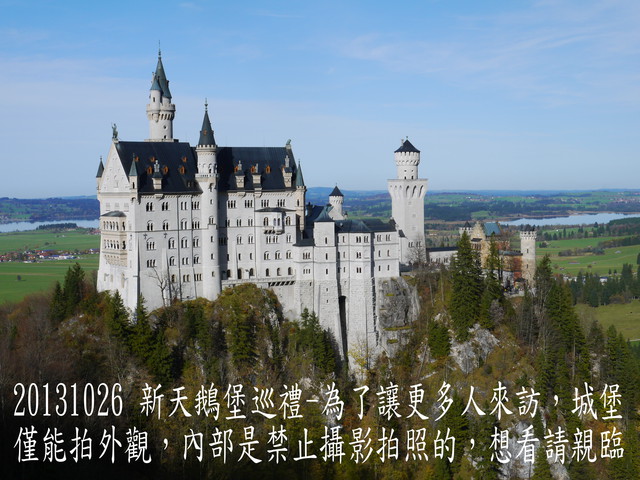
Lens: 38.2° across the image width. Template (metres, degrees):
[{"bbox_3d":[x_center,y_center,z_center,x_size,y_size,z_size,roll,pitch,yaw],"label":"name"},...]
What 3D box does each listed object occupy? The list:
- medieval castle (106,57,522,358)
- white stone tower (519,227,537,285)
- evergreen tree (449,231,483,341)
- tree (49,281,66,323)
[{"bbox_3d":[4.000,-12.121,294.000,144.000,90.000,52.000,-2,4,-27],"label":"medieval castle"},{"bbox_3d":[70.708,6.134,315.000,5.800,19.800,5.800,0,3,12],"label":"white stone tower"},{"bbox_3d":[43.285,13.685,275.000,10.000,33.000,10.000,0,3,9],"label":"evergreen tree"},{"bbox_3d":[-74.400,17.431,262.000,5.100,12.300,5.100,-2,3,-16],"label":"tree"}]

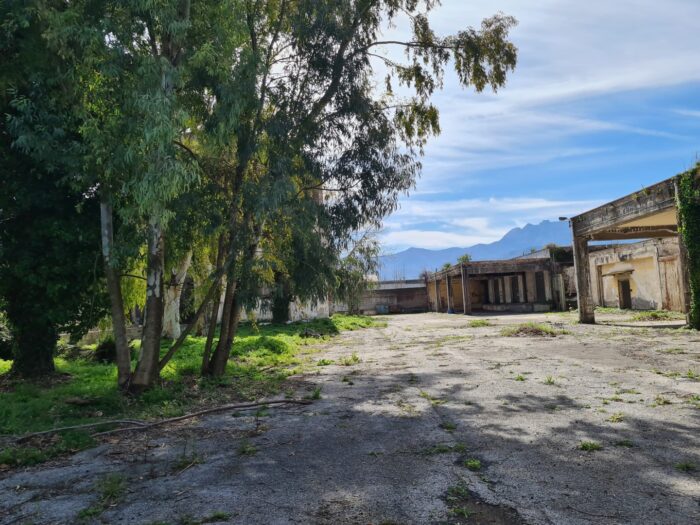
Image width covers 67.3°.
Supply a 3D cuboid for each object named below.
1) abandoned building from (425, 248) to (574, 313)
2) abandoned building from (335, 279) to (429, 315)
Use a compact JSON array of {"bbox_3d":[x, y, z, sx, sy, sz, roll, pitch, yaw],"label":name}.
[{"bbox_3d":[13.804,2.330,50.834,8.800,4.700,15.500,-3,-4,1],"label":"abandoned building"},{"bbox_3d":[3.663,3.982,61.555,11.200,4.000,7.000,-3,-4,1],"label":"abandoned building"}]

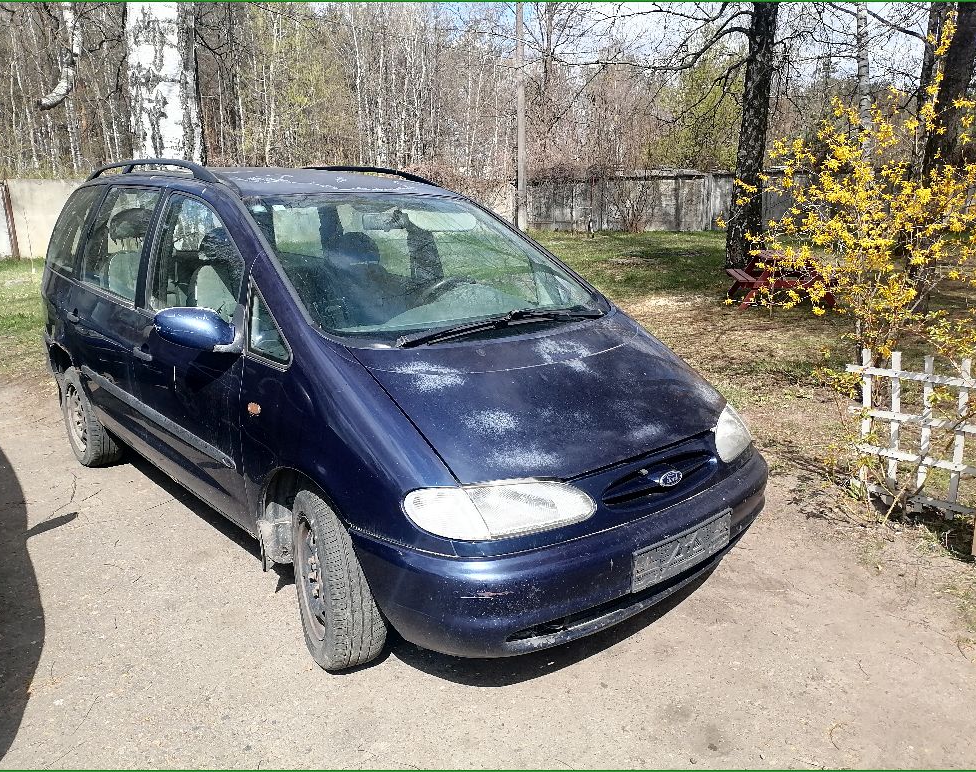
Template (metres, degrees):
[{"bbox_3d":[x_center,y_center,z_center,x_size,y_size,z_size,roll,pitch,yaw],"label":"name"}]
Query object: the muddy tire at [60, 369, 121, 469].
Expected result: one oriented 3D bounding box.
[{"bbox_3d":[-2.393,0.186,4.715,0.200,0.625,0.625,-11,17,-40],"label":"muddy tire"}]

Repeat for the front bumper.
[{"bbox_3d":[0.461,0.514,2.672,1.800,0.400,0.570,-11,17,-40],"label":"front bumper"}]

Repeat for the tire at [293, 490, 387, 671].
[{"bbox_3d":[-0.512,0.636,2.642,0.200,0.625,0.625,-6,14,-25],"label":"tire"}]

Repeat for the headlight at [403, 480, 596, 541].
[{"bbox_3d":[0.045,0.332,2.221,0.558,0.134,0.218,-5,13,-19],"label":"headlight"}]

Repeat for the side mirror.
[{"bbox_3d":[-0.996,-0.195,2.666,0.260,0.175,0.150,-11,17,-40],"label":"side mirror"}]

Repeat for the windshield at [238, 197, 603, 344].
[{"bbox_3d":[-0.234,-0.518,3.233,1.480,0.140,1.040,-11,49,-40],"label":"windshield"}]

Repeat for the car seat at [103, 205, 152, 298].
[{"bbox_3d":[-1.835,-0.425,4.317,0.480,1.090,0.680,-11,17,-40],"label":"car seat"}]

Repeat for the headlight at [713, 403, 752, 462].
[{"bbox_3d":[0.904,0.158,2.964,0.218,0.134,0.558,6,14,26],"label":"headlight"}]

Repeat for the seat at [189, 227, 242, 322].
[{"bbox_3d":[-1.176,-0.249,3.736,0.520,1.060,0.720,-11,17,-40],"label":"seat"}]

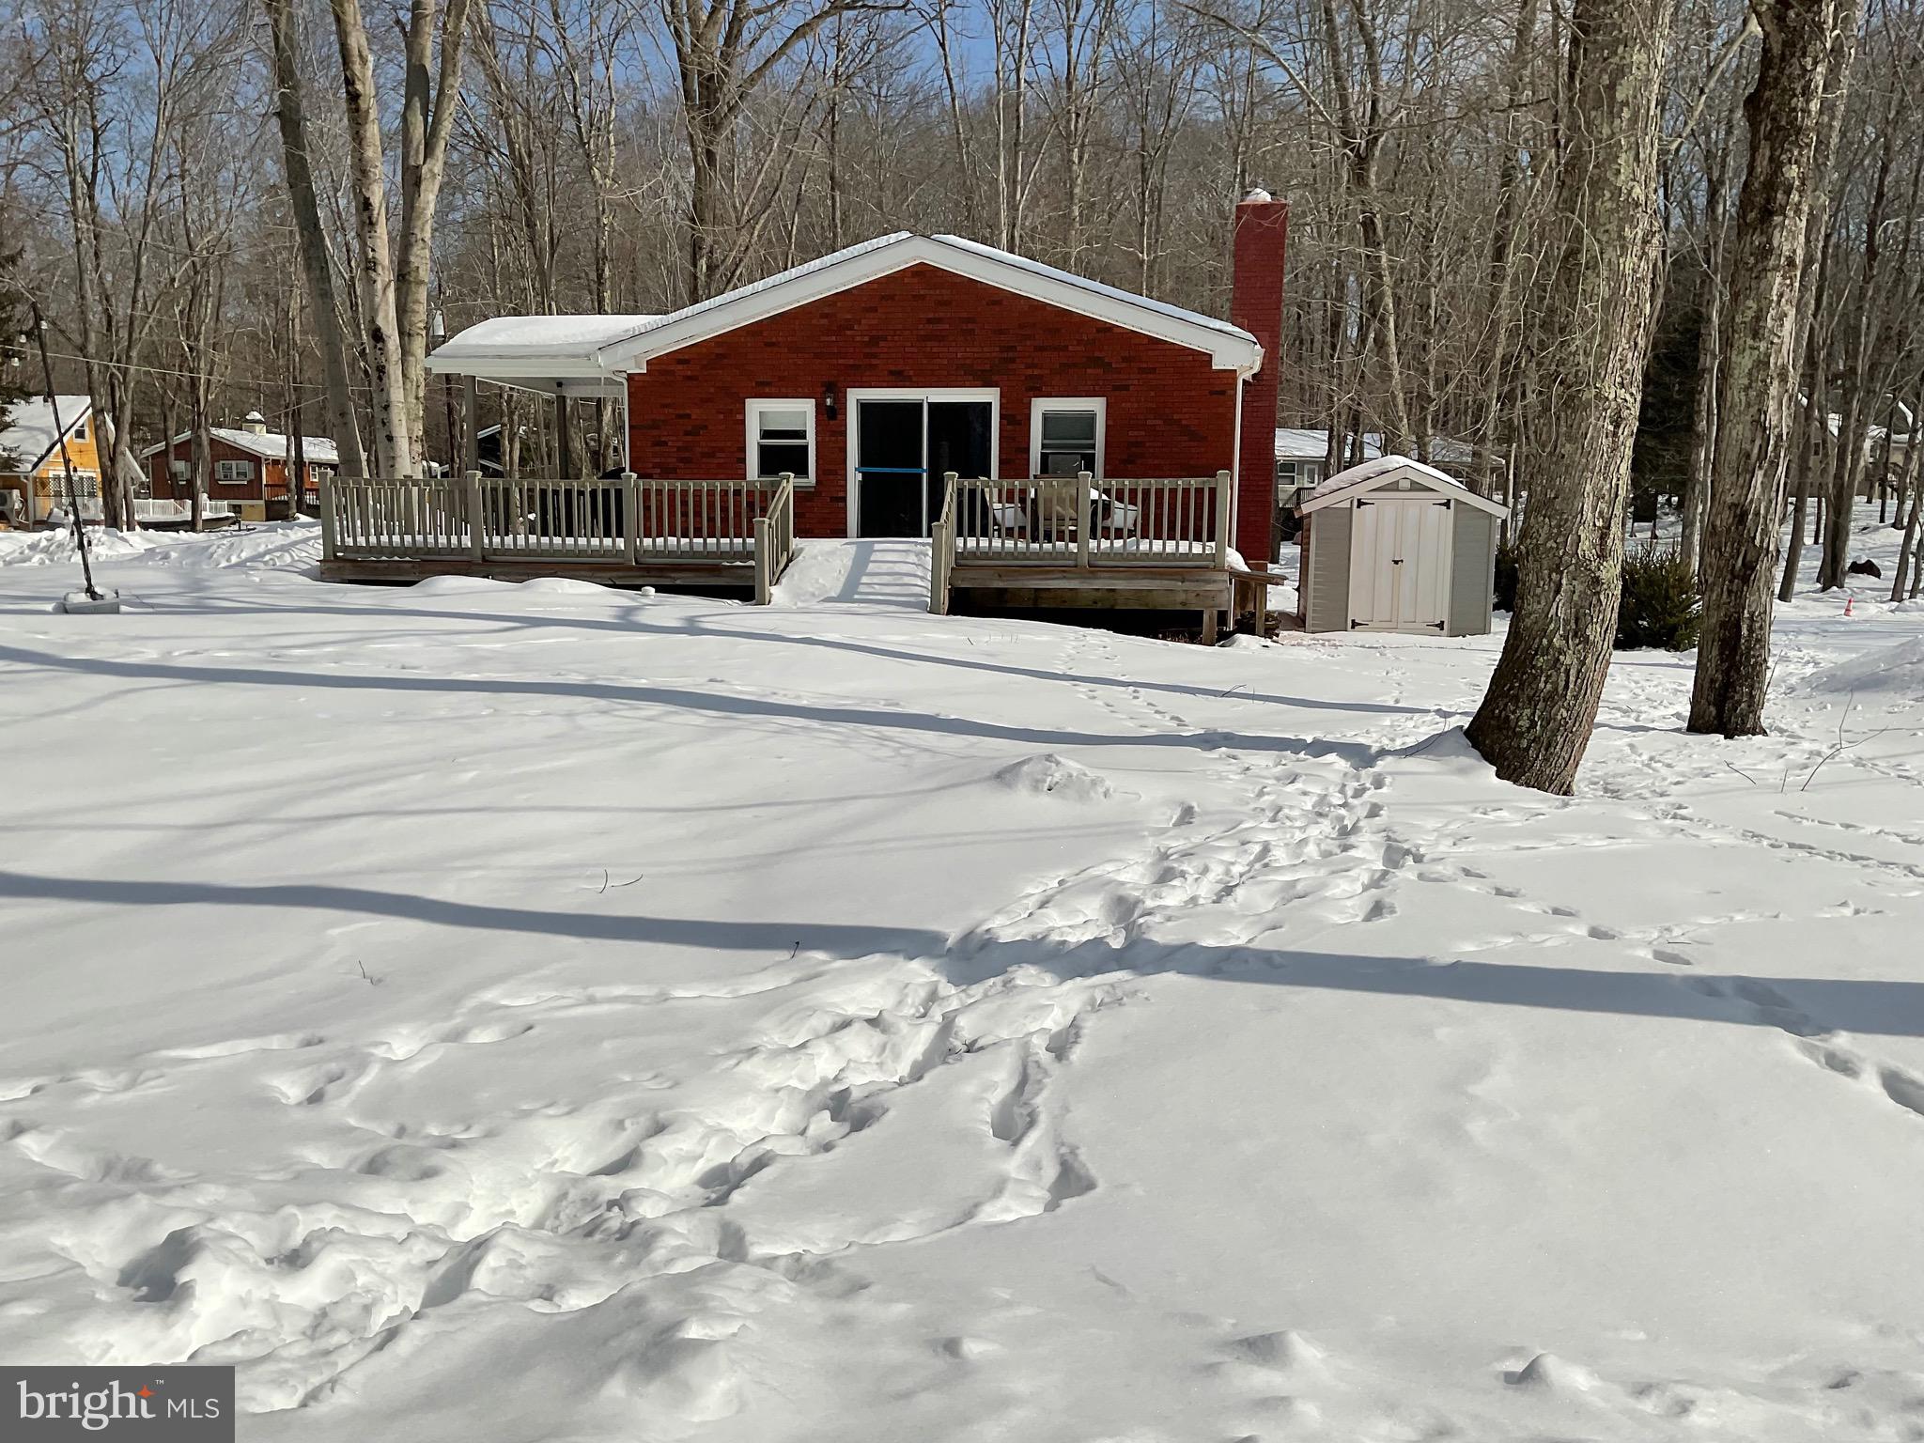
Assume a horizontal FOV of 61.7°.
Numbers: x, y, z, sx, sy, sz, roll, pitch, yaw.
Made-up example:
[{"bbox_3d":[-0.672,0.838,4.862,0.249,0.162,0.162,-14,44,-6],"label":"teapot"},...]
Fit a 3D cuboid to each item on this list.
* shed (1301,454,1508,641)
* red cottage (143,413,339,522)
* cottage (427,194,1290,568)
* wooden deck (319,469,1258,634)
[{"bbox_3d":[5.737,-2.325,21.392,2.570,2.182,2.000,1,7,8],"label":"shed"},{"bbox_3d":[-43.348,-15.695,99.875,8.000,6.400,11.200,2,7,12],"label":"red cottage"},{"bbox_3d":[-0.692,-4.613,24.766,10.800,5.050,10.350,1,7,8],"label":"cottage"},{"bbox_3d":[-1.869,-1.944,18.172,9.850,1.660,4.200,1,7,8],"label":"wooden deck"}]

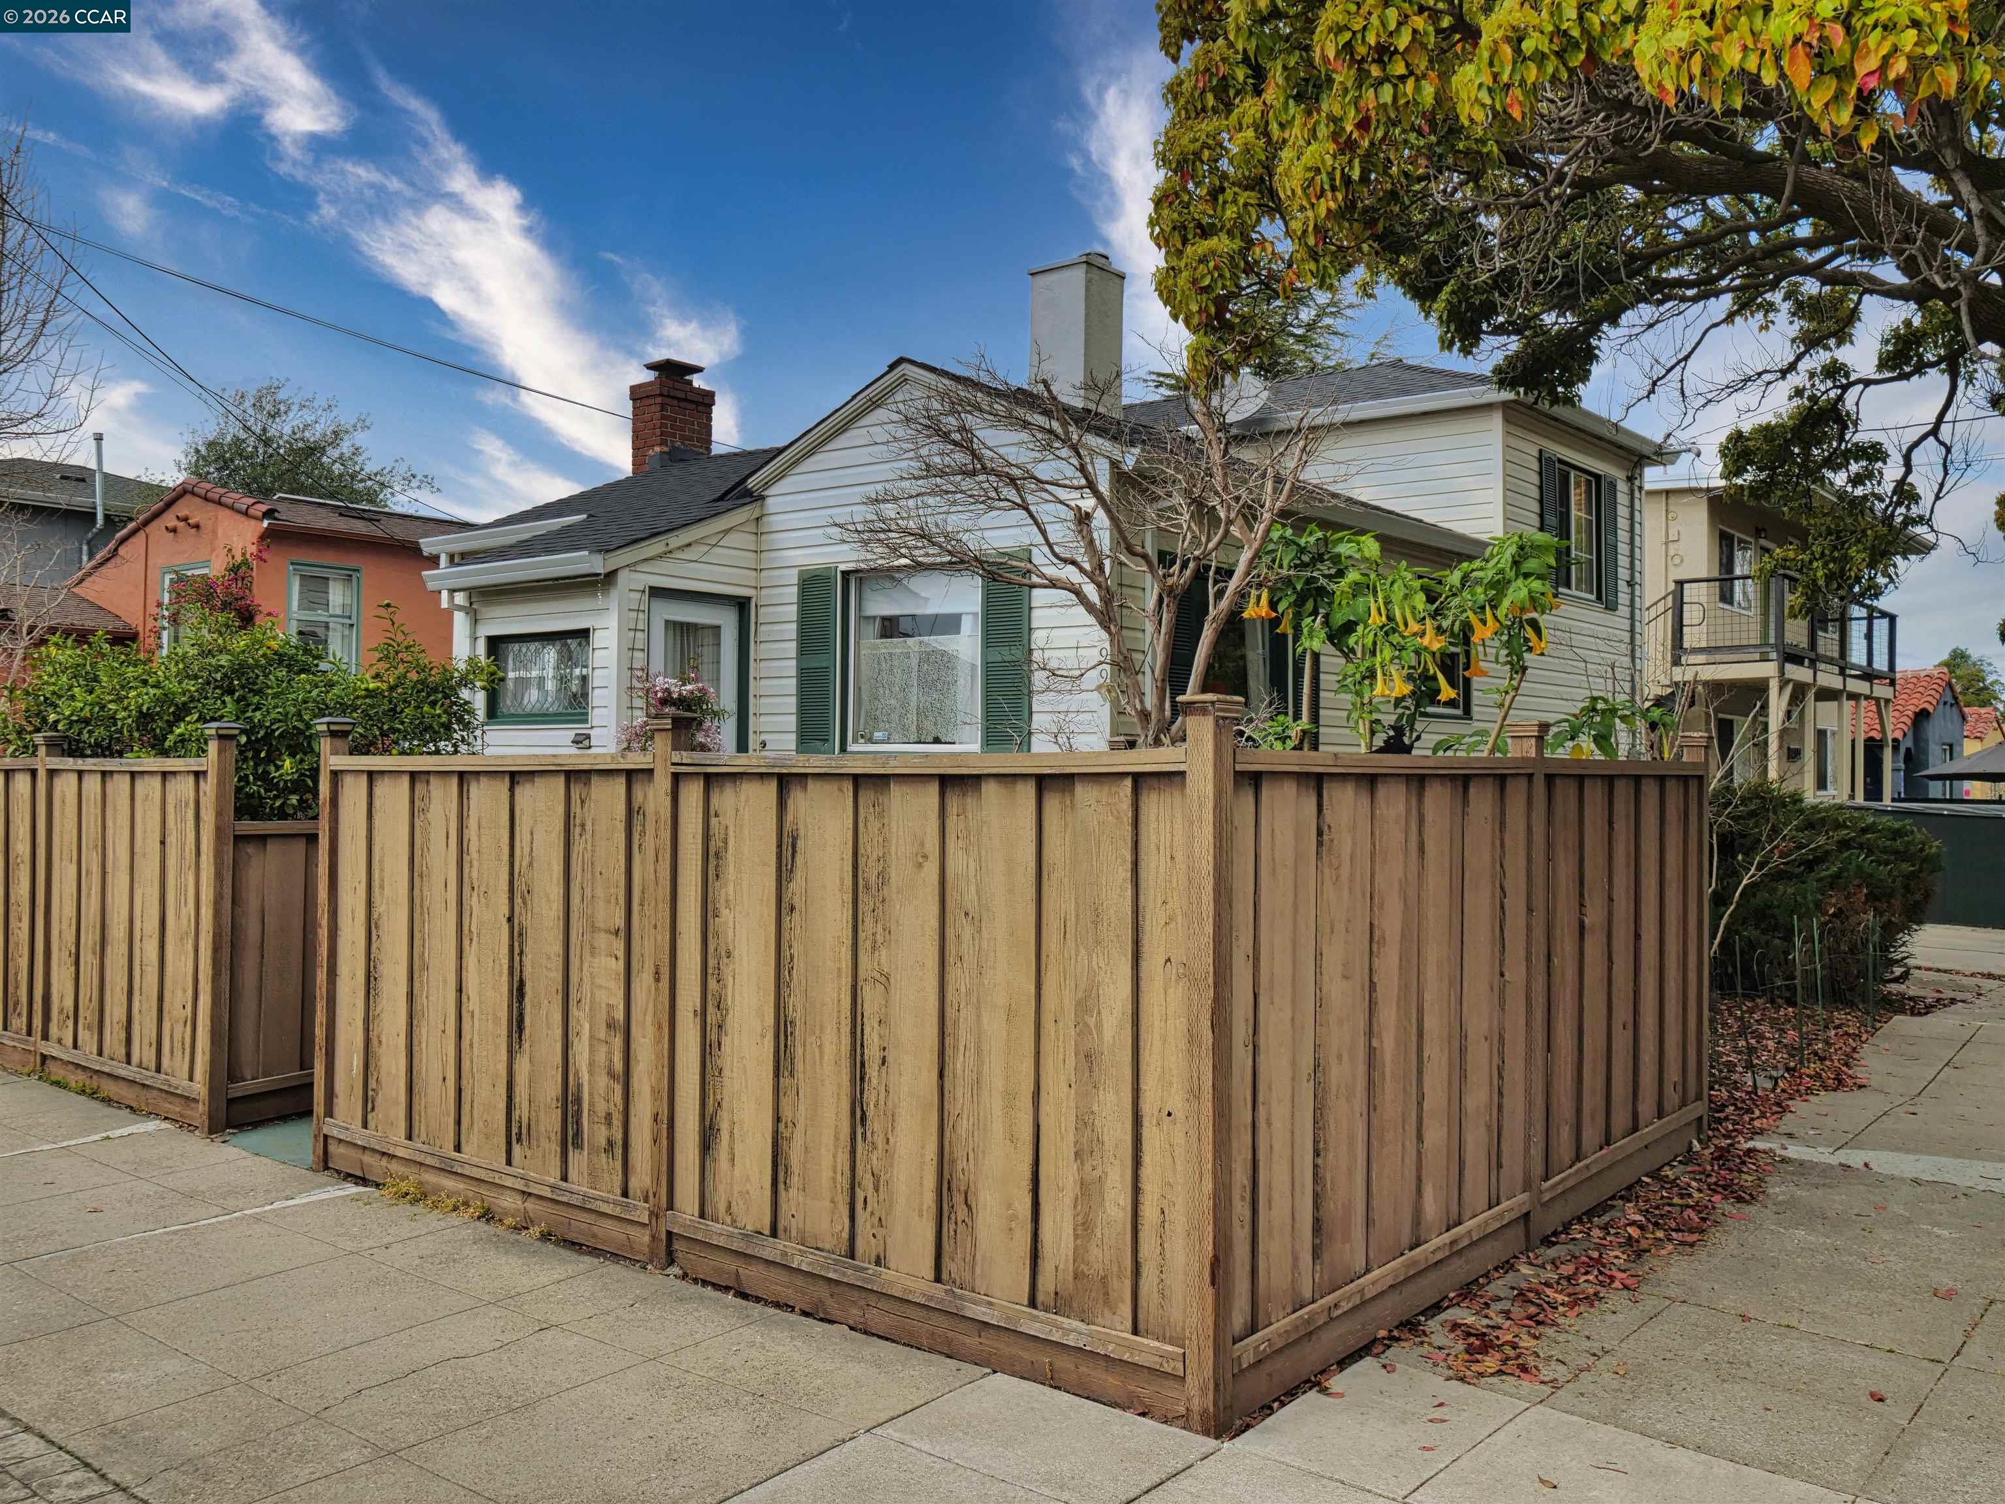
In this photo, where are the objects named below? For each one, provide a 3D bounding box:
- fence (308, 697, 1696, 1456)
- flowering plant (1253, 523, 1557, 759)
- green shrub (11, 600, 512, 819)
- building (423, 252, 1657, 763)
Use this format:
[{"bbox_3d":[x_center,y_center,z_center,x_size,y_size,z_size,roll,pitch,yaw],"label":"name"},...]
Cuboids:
[{"bbox_3d":[0.188,0.813,6.895,4.269,1.806,4.236,0,-1,40],"label":"fence"},{"bbox_3d":[1.839,0.346,7.395,1.200,2.670,1.200,0,-1,40],"label":"flowering plant"},{"bbox_3d":[-4.451,0.435,9.763,2.900,2.600,1.800,0,-1,40],"label":"green shrub"},{"bbox_3d":[0.694,-1.347,15.719,7.952,6.274,11.872,0,-1,40],"label":"building"}]

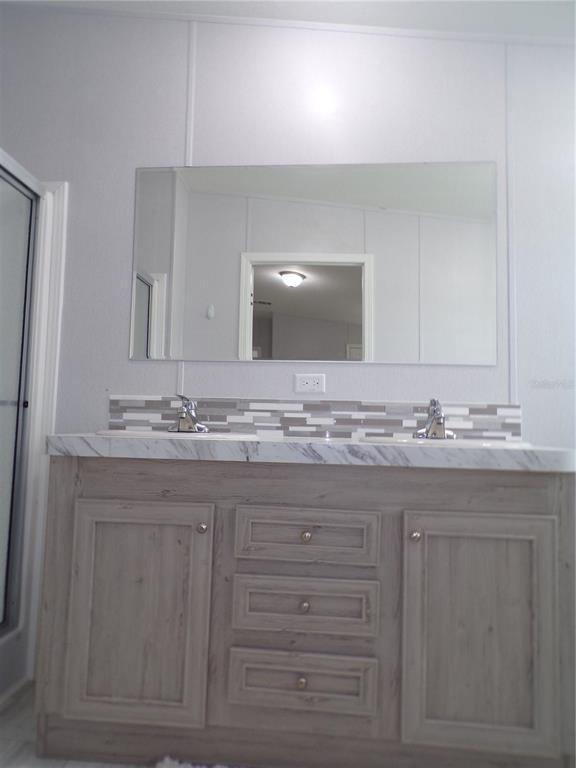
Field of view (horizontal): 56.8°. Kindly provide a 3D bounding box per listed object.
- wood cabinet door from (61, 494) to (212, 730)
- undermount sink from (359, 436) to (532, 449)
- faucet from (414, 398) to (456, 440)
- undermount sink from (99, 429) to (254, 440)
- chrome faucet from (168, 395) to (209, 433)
[{"bbox_3d":[-0.415,0.635,1.498,0.399,0.605,0.024,1,-4,5],"label":"wood cabinet door"},{"bbox_3d":[0.491,0.255,1.675,0.530,0.155,0.420,1,-4,5],"label":"undermount sink"},{"bbox_3d":[0.501,0.117,1.780,0.150,0.135,0.150,1,-4,5],"label":"faucet"},{"bbox_3d":[-0.371,0.238,1.751,0.530,0.155,0.420,1,-4,5],"label":"undermount sink"},{"bbox_3d":[-0.356,0.101,1.855,0.150,0.135,0.150,1,-4,5],"label":"chrome faucet"}]

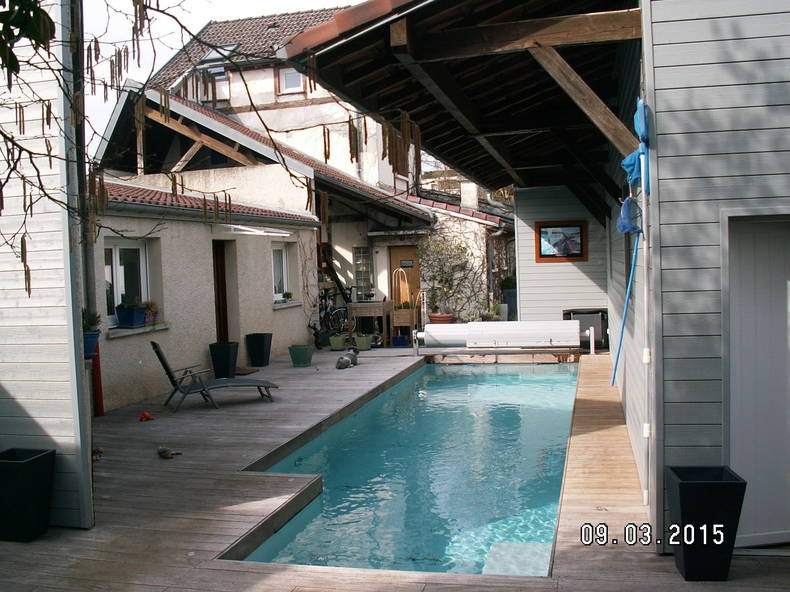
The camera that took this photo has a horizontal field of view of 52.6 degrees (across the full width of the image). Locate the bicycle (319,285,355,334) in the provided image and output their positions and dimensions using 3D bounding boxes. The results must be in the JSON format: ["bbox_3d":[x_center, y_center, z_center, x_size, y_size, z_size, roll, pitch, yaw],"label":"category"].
[{"bbox_3d":[-0.855,0.410,18.700,1.750,1.100,0.580,-1,3,14],"label":"bicycle"}]

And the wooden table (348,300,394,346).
[{"bbox_3d":[-0.522,0.611,17.082,0.860,0.930,0.500,-1,3,14],"label":"wooden table"}]

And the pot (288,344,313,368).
[{"bbox_3d":[-1.637,1.067,14.088,0.360,0.350,0.360,-1,3,14],"label":"pot"}]

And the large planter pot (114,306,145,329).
[{"bbox_3d":[-3.578,0.291,10.821,0.280,0.260,0.280,-1,3,14],"label":"large planter pot"}]

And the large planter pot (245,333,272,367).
[{"bbox_3d":[-2.242,0.905,13.159,0.320,0.510,0.320,-1,3,14],"label":"large planter pot"}]

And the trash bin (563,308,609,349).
[{"bbox_3d":[3.351,0.588,14.008,0.740,0.680,0.600,-1,3,14],"label":"trash bin"}]

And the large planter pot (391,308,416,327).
[{"bbox_3d":[0.193,0.409,15.440,0.400,0.360,0.420,-1,3,14],"label":"large planter pot"}]

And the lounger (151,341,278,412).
[{"bbox_3d":[-2.371,0.975,10.443,1.581,0.881,0.600,-3,3,-25],"label":"lounger"}]

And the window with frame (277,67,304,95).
[{"bbox_3d":[-3.451,-7.135,26.500,0.880,0.900,0.120,-1,3,14],"label":"window with frame"}]

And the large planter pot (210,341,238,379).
[{"bbox_3d":[-2.541,0.970,11.908,0.320,0.510,0.320,-1,3,14],"label":"large planter pot"}]

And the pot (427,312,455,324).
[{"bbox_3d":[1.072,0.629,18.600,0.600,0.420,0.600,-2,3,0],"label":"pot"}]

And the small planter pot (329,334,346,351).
[{"bbox_3d":[-1.189,0.971,16.637,0.310,0.290,0.310,-2,3,0],"label":"small planter pot"}]

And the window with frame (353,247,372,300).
[{"bbox_3d":[-0.765,-0.530,18.800,0.470,1.300,0.130,-1,3,14],"label":"window with frame"}]

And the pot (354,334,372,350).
[{"bbox_3d":[-0.595,0.872,15.127,0.320,0.290,0.320,-2,2,0],"label":"pot"}]

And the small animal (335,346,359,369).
[{"bbox_3d":[-0.757,0.972,12.706,0.210,0.310,0.400,0,3,38],"label":"small animal"}]

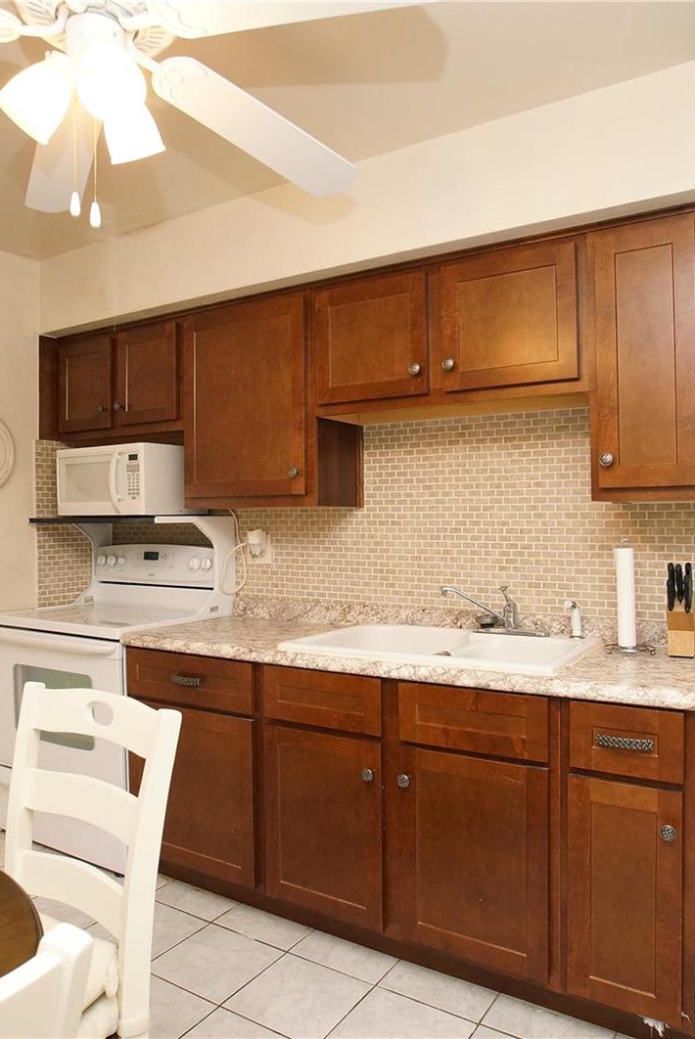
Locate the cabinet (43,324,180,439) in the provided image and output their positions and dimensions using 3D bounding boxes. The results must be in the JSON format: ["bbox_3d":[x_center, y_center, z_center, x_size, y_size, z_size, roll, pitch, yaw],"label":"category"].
[{"bbox_3d":[-0.892,-0.580,3.064,0.755,0.467,0.348,-1,-1,29],"label":"cabinet"}]

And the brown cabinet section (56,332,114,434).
[{"bbox_3d":[-1.041,-0.580,3.123,0.352,0.415,0.330,0,-1,30],"label":"brown cabinet section"}]

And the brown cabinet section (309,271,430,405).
[{"bbox_3d":[0.155,-0.584,2.433,0.440,0.405,0.330,0,-1,30],"label":"brown cabinet section"}]

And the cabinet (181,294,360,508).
[{"bbox_3d":[-0.296,-0.431,2.728,0.610,0.778,0.348,-1,-1,29],"label":"cabinet"}]

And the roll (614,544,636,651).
[{"bbox_3d":[0.855,0.232,2.134,0.060,0.325,0.060,-1,-1,29],"label":"roll"}]

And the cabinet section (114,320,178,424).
[{"bbox_3d":[-0.728,-0.577,2.942,0.350,0.405,0.330,0,-1,30],"label":"cabinet section"}]

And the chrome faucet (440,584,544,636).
[{"bbox_3d":[0.498,0.310,2.384,0.360,0.165,0.140,0,-1,9],"label":"chrome faucet"}]

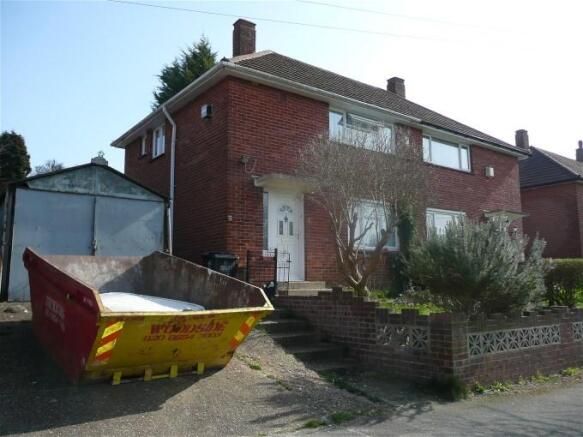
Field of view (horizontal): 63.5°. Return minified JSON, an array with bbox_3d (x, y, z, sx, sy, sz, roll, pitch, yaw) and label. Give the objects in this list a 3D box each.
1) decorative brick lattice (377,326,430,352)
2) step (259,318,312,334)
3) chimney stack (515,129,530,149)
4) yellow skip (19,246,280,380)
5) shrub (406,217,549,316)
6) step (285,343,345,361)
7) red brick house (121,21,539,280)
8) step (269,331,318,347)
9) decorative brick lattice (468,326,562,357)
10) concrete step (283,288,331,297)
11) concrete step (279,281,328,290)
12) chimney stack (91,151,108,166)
[{"bbox_3d":[1.498,1.589,6.315,0.090,0.300,0.890,5,-8,-36],"label":"decorative brick lattice"},{"bbox_3d":[-0.253,1.763,7.704,0.920,0.170,0.400,5,-9,-35],"label":"step"},{"bbox_3d":[12.078,-3.824,24.673,0.580,1.400,0.480,5,-9,-35],"label":"chimney stack"},{"bbox_3d":[-1.953,1.086,5.645,1.760,1.040,3.320,7,0,-39],"label":"yellow skip"},{"bbox_3d":[2.918,0.717,7.378,2.100,1.450,1.900,5,-9,-35],"label":"shrub"},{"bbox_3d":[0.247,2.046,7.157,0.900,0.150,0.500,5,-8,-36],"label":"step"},{"bbox_3d":[1.420,-1.838,16.659,12.865,8.300,7.797,5,-8,-36],"label":"red brick house"},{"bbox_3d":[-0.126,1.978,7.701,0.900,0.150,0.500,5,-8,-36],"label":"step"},{"bbox_3d":[3.075,1.665,6.497,2.350,0.305,0.100,5,-9,-35],"label":"decorative brick lattice"},{"bbox_3d":[0.207,1.629,10.266,1.380,0.150,0.380,5,-9,-35],"label":"concrete step"},{"bbox_3d":[0.136,1.508,10.537,1.300,0.180,0.450,5,-8,-36],"label":"concrete step"},{"bbox_3d":[-3.828,-1.196,9.400,0.320,0.310,0.300,5,-9,-35],"label":"chimney stack"}]

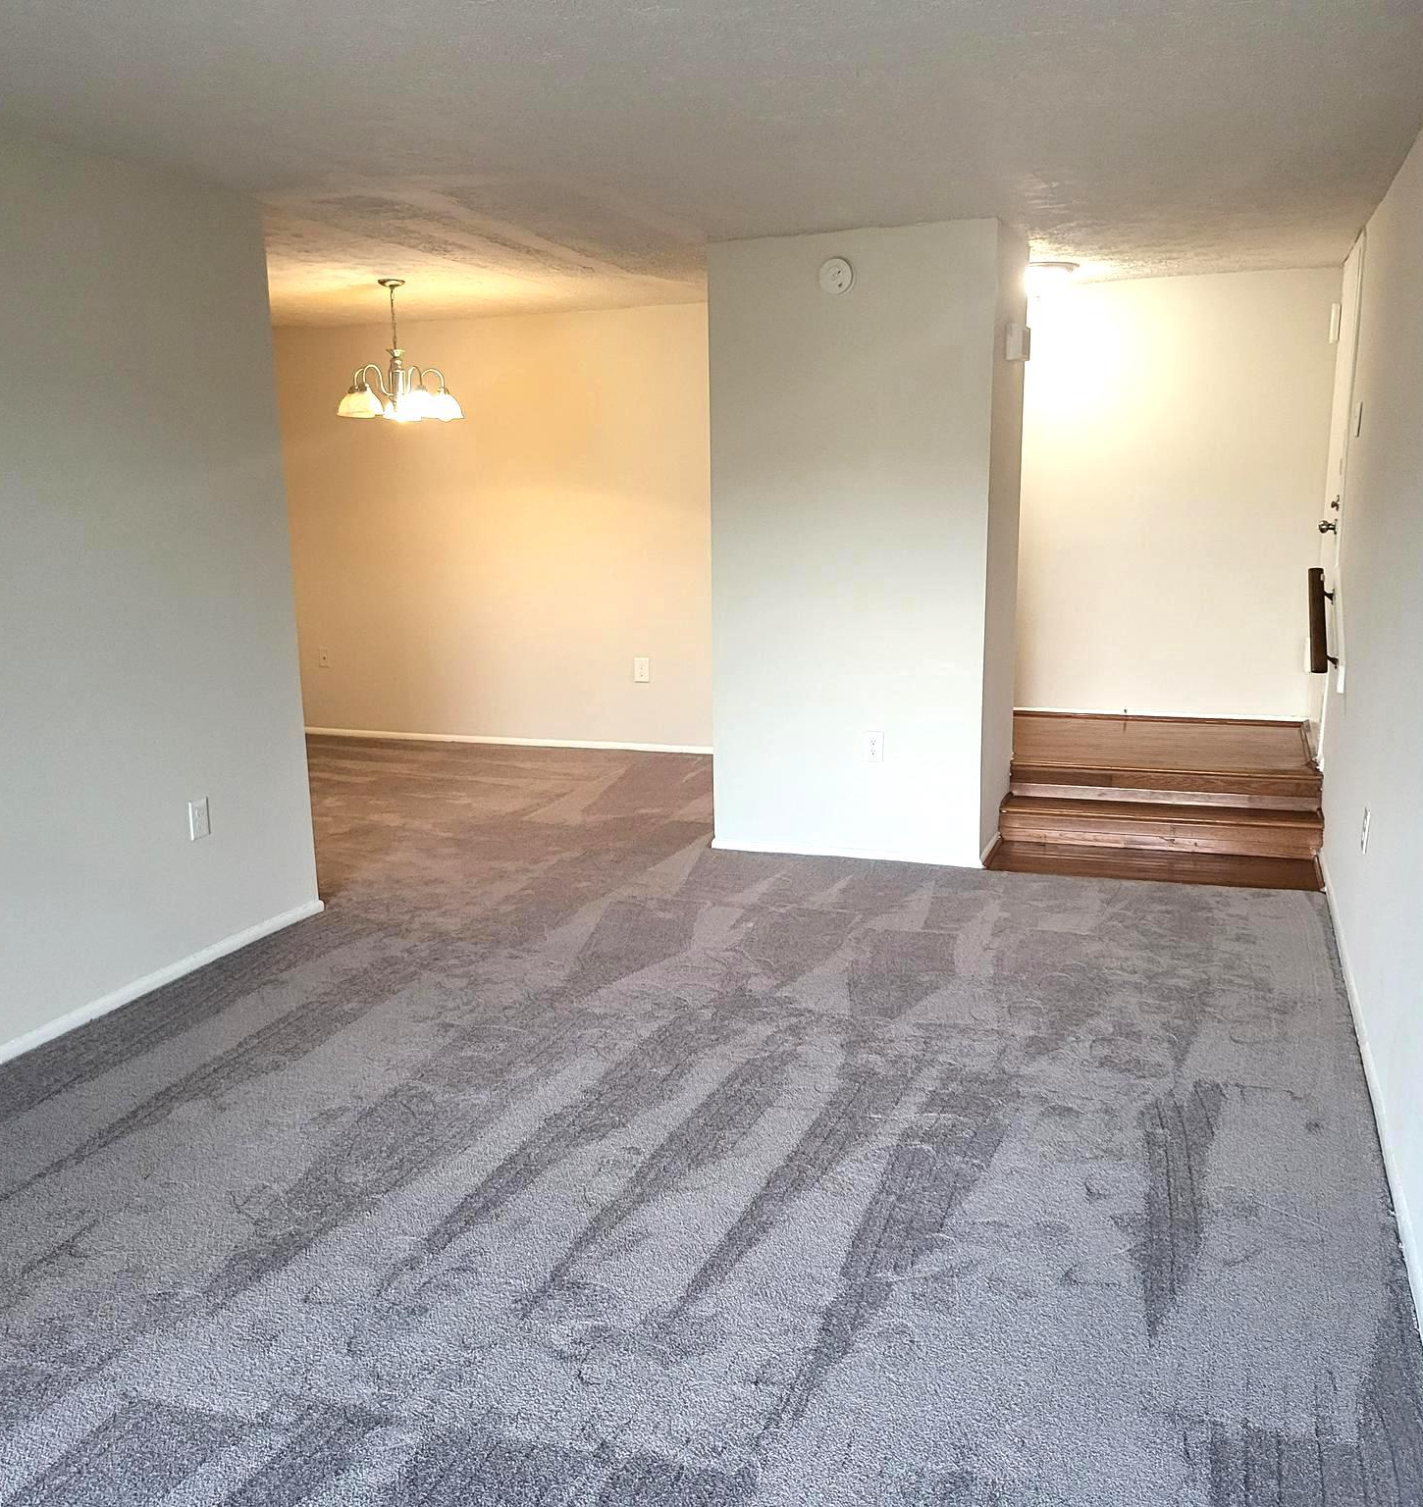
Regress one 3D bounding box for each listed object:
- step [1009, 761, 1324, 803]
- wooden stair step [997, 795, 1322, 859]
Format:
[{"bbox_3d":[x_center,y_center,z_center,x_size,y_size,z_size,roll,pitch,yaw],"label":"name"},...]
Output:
[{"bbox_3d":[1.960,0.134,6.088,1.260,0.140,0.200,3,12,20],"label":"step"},{"bbox_3d":[1.884,0.306,5.907,1.260,0.135,0.310,3,12,20],"label":"wooden stair step"}]

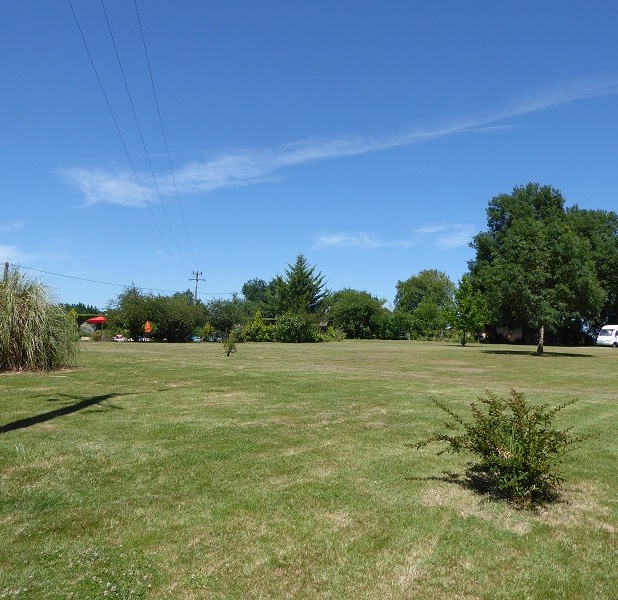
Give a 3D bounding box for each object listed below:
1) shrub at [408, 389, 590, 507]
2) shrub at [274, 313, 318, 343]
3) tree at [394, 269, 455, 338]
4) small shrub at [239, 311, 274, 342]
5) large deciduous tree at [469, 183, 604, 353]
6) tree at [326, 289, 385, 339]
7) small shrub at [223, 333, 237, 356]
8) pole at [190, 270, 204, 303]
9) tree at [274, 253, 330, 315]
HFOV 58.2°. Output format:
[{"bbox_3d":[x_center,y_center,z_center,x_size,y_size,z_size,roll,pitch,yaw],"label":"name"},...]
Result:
[{"bbox_3d":[1.845,1.407,5.400,1.650,1.070,1.450,0,-3,19],"label":"shrub"},{"bbox_3d":[-1.533,3.140,63.000,5.000,3.440,4.200,1,-3,-1],"label":"shrub"},{"bbox_3d":[20.822,0.811,100.000,11.300,12.980,10.500,0,-3,12],"label":"tree"},{"bbox_3d":[-5.963,3.010,63.000,4.000,3.630,3.400,1,-3,-5],"label":"small shrub"},{"bbox_3d":[19.155,-2.683,46.500,10.600,14.330,10.200,0,-3,22],"label":"large deciduous tree"},{"bbox_3d":[7.712,2.363,92.000,10.000,8.540,9.000,1,-3,5],"label":"tree"},{"bbox_3d":[-4.486,2.470,31.500,0.800,1.480,0.750,1,-3,-8],"label":"small shrub"},{"bbox_3d":[-15.819,0.703,78.000,2.100,9.700,0.350,1,-3,-8],"label":"pole"},{"bbox_3d":[-1.103,-0.260,72.000,7.000,11.290,6.800,1,-3,-1],"label":"tree"}]

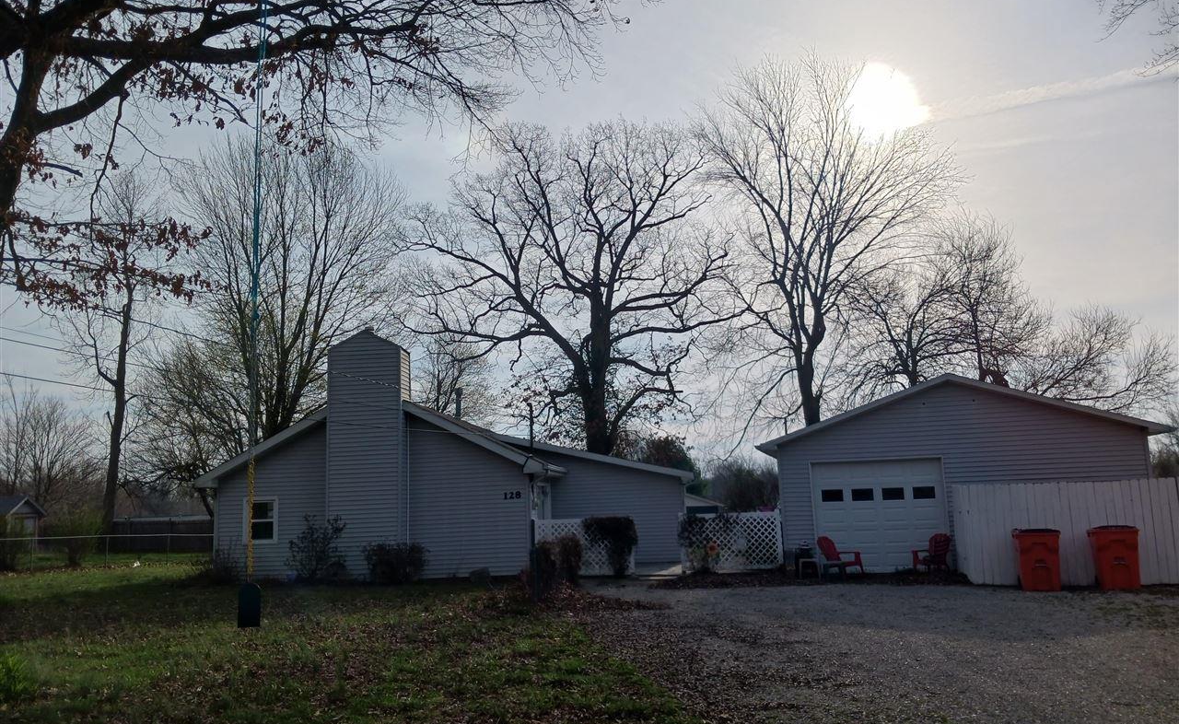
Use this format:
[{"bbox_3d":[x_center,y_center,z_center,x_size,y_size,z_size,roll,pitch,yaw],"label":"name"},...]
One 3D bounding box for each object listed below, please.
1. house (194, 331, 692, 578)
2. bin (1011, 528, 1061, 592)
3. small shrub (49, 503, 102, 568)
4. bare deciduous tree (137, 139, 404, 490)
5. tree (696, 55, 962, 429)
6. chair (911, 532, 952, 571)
[{"bbox_3d":[-3.180,3.078,27.741,12.080,6.010,12.300,-3,-9,3],"label":"house"},{"bbox_3d":[7.848,3.450,16.214,0.720,1.080,0.850,-4,-9,15],"label":"bin"},{"bbox_3d":[-21.145,7.099,37.800,2.150,2.610,2.100,-2,-9,0],"label":"small shrub"},{"bbox_3d":[-12.451,-0.845,35.461,11.000,16.700,10.400,1,-9,-20],"label":"bare deciduous tree"},{"bbox_3d":[9.447,-2.886,34.979,10.600,19.000,10.200,-4,-9,15],"label":"tree"},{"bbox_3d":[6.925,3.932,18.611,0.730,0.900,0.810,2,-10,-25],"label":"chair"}]

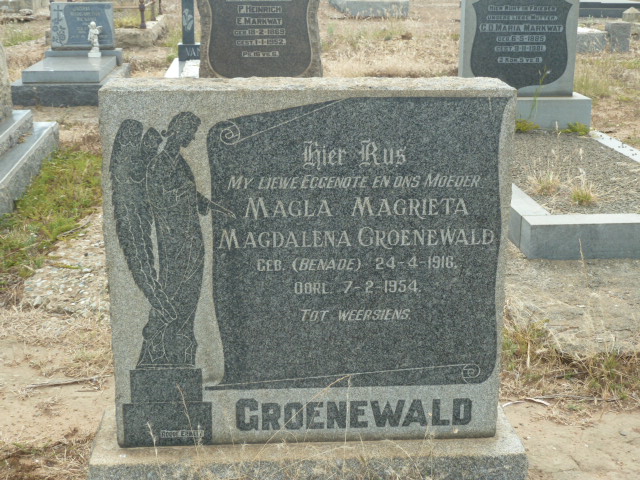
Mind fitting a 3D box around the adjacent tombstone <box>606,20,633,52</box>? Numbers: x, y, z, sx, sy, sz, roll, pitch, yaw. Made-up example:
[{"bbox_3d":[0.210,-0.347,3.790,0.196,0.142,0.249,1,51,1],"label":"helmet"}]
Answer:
[{"bbox_3d":[3.638,-2.471,11.695,0.235,0.330,0.200,-1,16,-5],"label":"adjacent tombstone"}]

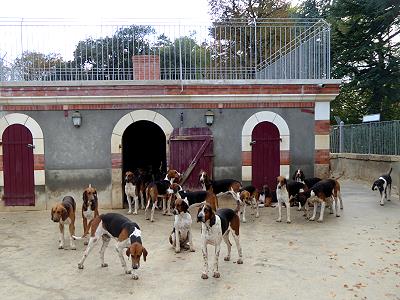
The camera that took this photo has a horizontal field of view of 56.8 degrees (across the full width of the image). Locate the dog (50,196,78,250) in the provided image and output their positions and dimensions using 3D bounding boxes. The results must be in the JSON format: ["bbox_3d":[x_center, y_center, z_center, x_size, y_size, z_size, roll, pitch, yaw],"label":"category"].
[{"bbox_3d":[-1.906,1.012,5.186,0.330,0.650,0.880,-1,3,-14],"label":"dog"}]

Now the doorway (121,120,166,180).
[{"bbox_3d":[-1.163,0.301,7.859,0.920,1.843,0.250,-1,3,-3],"label":"doorway"}]

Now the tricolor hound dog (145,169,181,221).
[{"bbox_3d":[-0.725,0.841,6.935,0.290,0.840,0.880,1,3,33],"label":"tricolor hound dog"}]

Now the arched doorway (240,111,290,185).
[{"bbox_3d":[1.392,0.186,7.933,1.037,2.006,0.200,-1,3,-3],"label":"arched doorway"}]

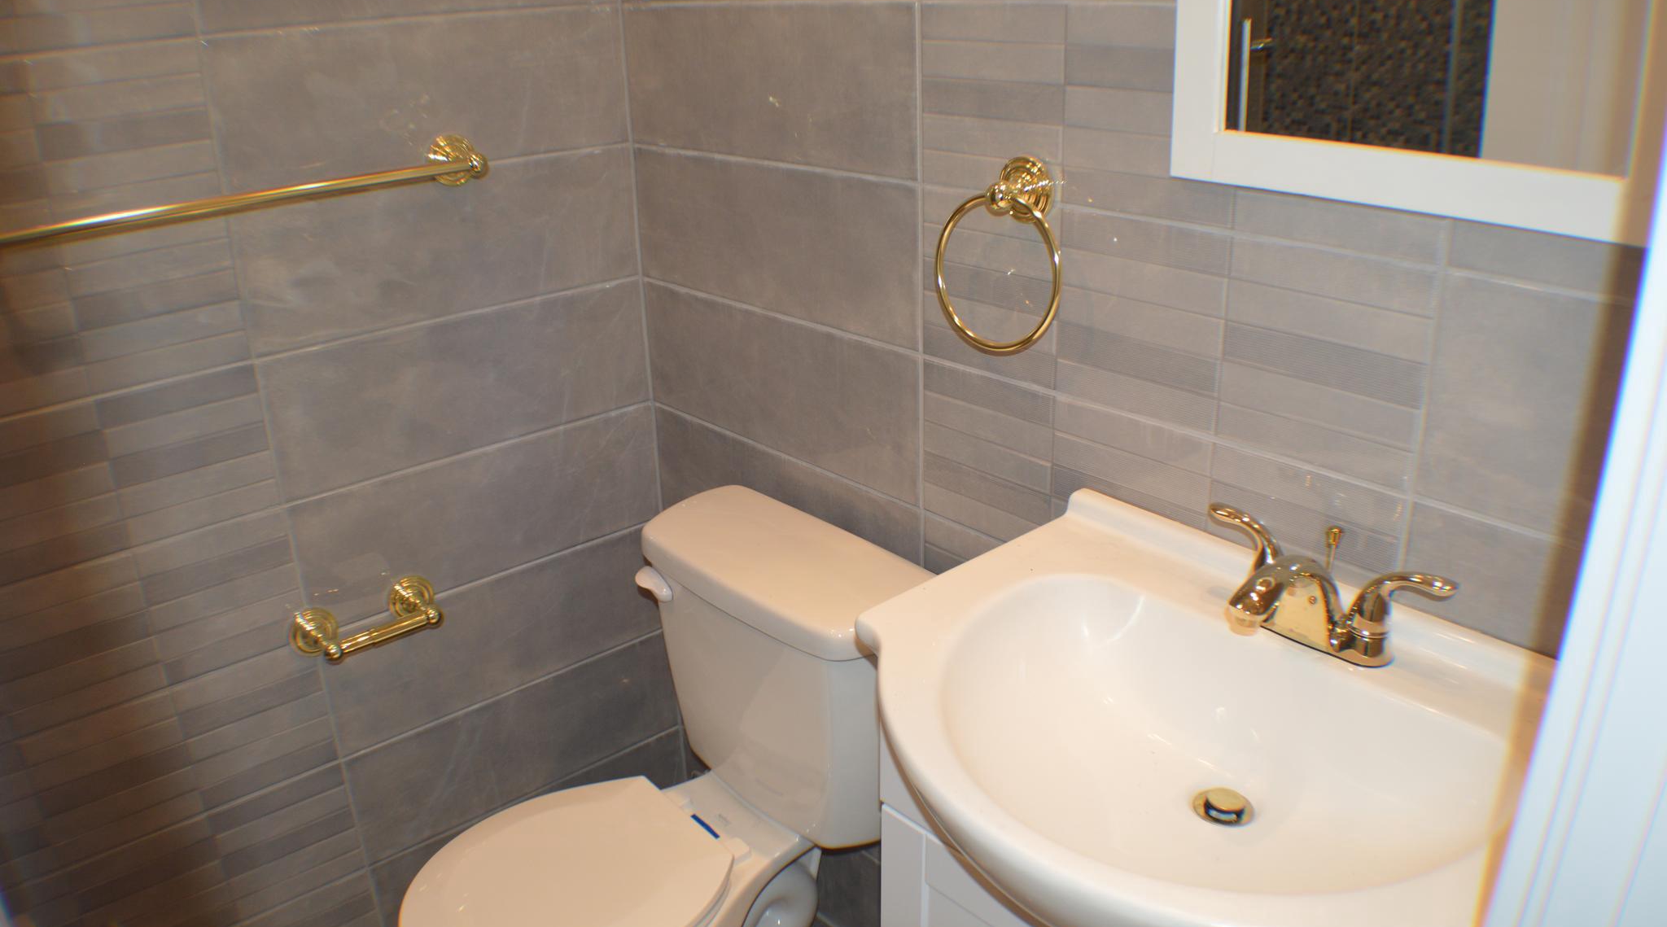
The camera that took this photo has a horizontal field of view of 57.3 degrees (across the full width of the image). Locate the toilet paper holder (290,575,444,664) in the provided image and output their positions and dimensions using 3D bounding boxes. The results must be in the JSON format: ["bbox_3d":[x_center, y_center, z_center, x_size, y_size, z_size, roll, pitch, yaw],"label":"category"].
[{"bbox_3d":[-0.600,0.211,1.999,0.200,0.068,0.093,-18,25,-35],"label":"toilet paper holder"}]

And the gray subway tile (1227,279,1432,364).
[{"bbox_3d":[0.423,-0.124,1.313,0.010,0.038,0.201,-18,25,-35],"label":"gray subway tile"}]

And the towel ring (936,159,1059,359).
[{"bbox_3d":[0.177,-0.208,1.544,0.066,0.198,0.178,-18,25,-35],"label":"towel ring"}]

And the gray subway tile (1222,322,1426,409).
[{"bbox_3d":[0.423,-0.089,1.328,0.010,0.037,0.201,-18,25,-35],"label":"gray subway tile"}]

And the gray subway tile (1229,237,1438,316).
[{"bbox_3d":[0.422,-0.160,1.298,0.010,0.037,0.201,-18,25,-35],"label":"gray subway tile"}]

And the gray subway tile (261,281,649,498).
[{"bbox_3d":[-0.488,-0.108,2.061,0.548,0.187,0.010,-18,25,-35],"label":"gray subway tile"}]

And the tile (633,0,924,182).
[{"bbox_3d":[-0.092,-0.462,1.861,0.010,0.187,0.594,-18,25,-35],"label":"tile"}]

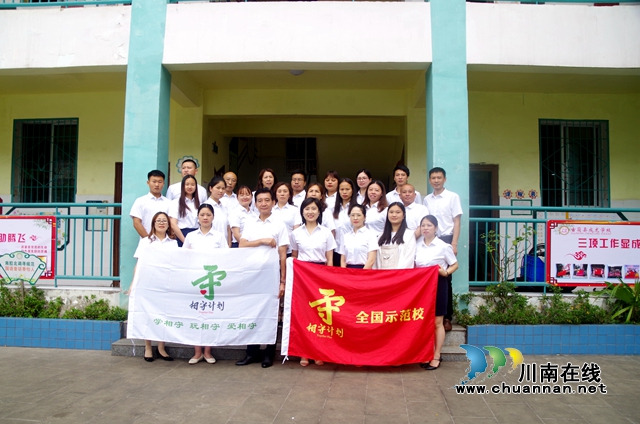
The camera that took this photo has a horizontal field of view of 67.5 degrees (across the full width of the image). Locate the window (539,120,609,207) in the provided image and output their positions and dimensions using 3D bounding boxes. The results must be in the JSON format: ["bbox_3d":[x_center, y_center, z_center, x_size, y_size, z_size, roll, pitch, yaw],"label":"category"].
[{"bbox_3d":[4.051,-0.762,7.624,1.160,1.430,0.120,0,-3,1],"label":"window"}]

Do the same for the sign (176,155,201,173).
[{"bbox_3d":[-2.118,-0.755,7.710,0.382,0.302,0.030,0,-3,1],"label":"sign"}]

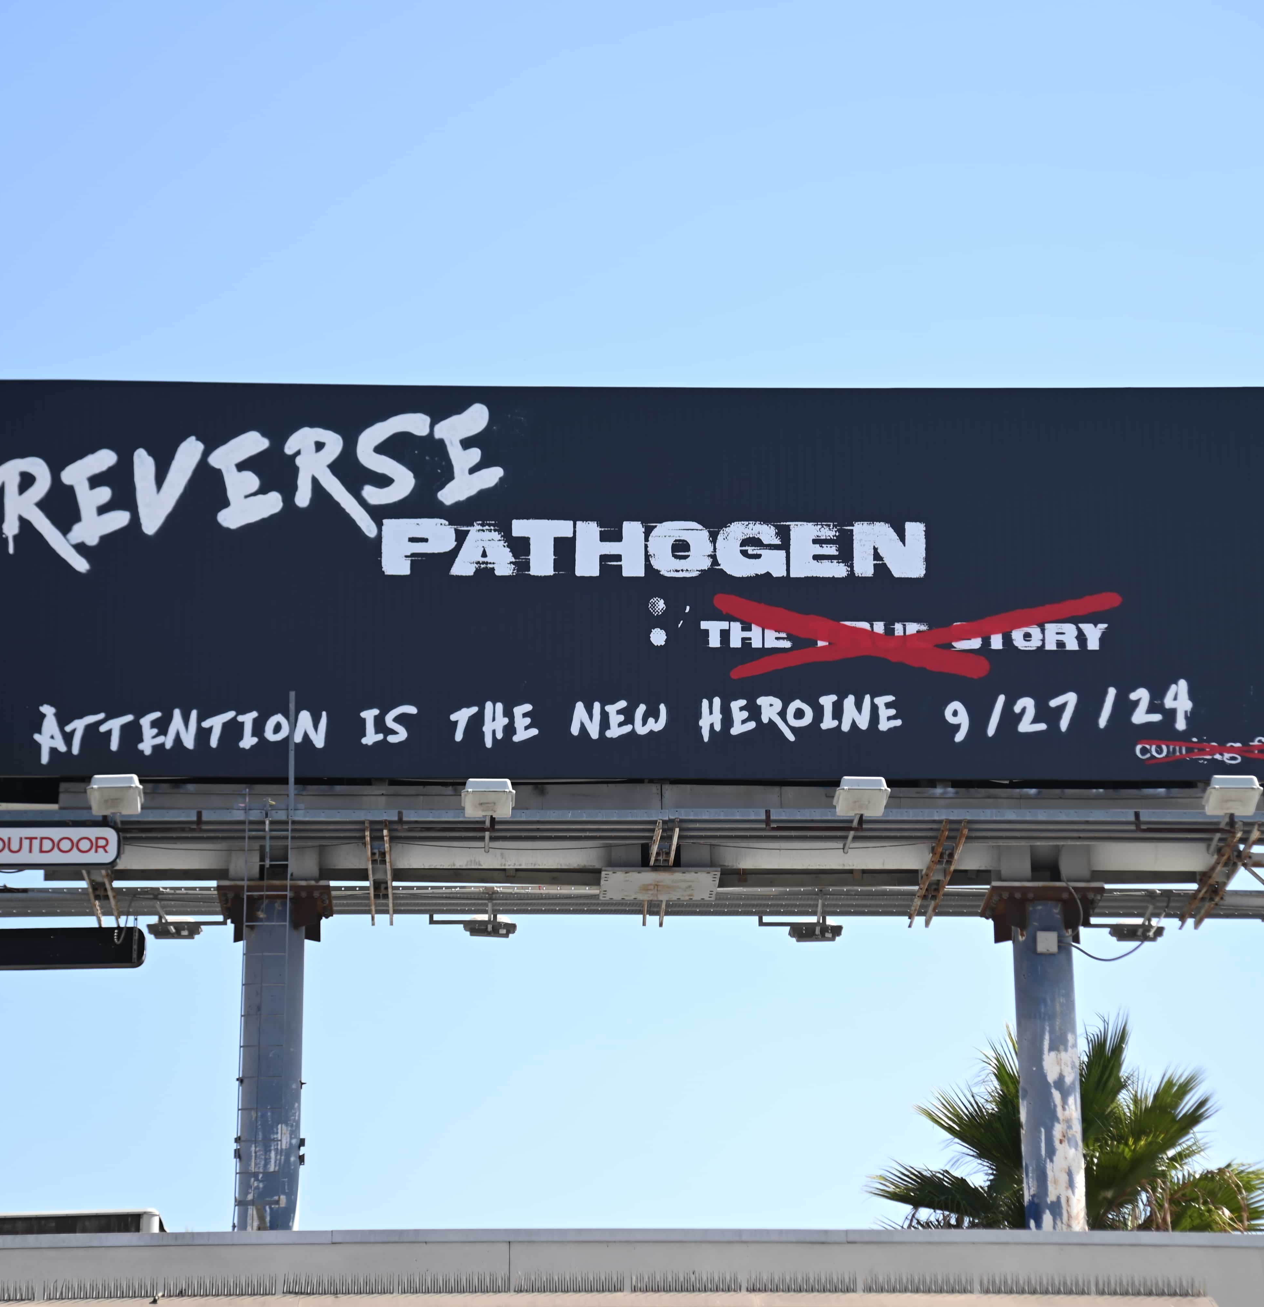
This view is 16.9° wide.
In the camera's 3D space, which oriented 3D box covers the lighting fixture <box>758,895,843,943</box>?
[{"bbox_3d":[1.787,2.822,45.220,0.880,0.380,0.450,0,-17,-2],"label":"lighting fixture"}]

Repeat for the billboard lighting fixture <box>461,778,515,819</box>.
[{"bbox_3d":[-1.401,1.408,41.538,0.530,0.340,0.400,0,-17,-2],"label":"billboard lighting fixture"}]

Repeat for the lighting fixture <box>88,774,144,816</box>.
[{"bbox_3d":[-5.032,1.375,41.448,0.530,0.340,0.400,0,-17,-2],"label":"lighting fixture"}]

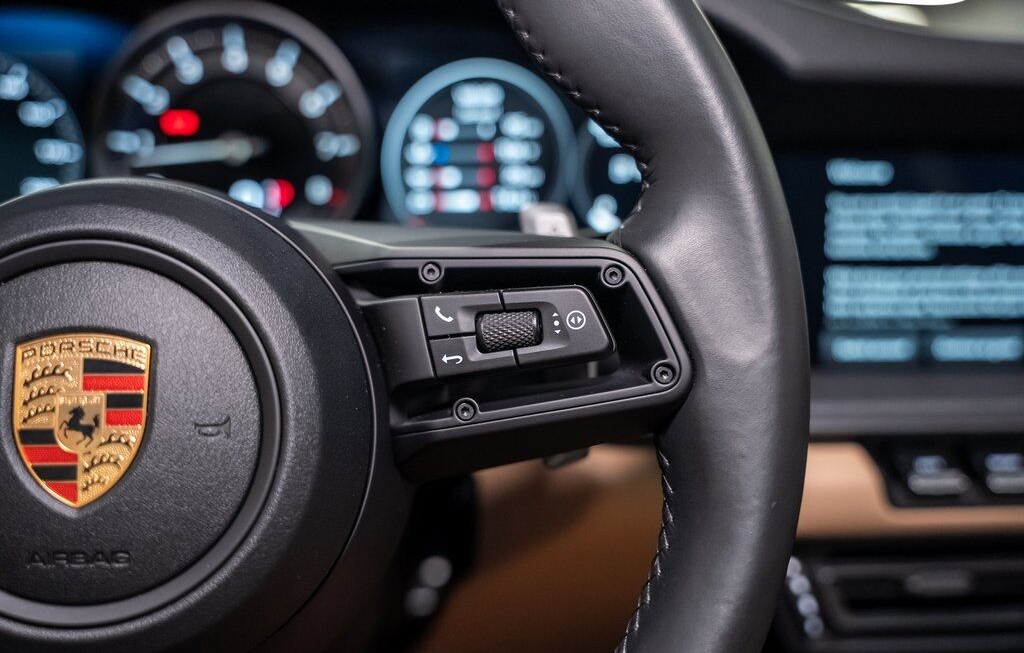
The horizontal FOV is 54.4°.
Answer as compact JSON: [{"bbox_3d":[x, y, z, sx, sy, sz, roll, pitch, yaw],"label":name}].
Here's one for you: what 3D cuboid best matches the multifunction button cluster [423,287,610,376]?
[{"bbox_3d":[0.001,0.001,0.264,0.049,0.021,0.012,-7,-2,-4],"label":"multifunction button cluster"}]

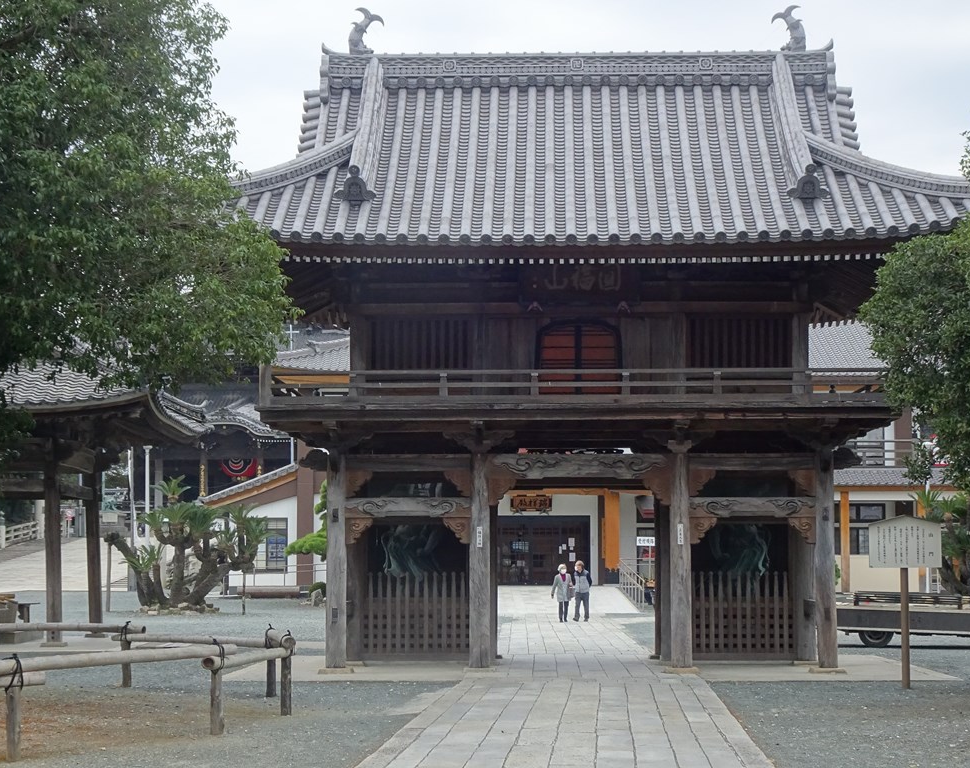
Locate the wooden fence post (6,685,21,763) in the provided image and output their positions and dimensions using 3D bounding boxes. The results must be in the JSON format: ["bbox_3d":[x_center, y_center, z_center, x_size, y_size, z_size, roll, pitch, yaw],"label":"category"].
[{"bbox_3d":[-3.851,2.779,12.631,0.120,0.610,0.120,0,-7,0],"label":"wooden fence post"}]

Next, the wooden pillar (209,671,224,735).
[{"bbox_3d":[-2.519,2.999,14.556,0.120,0.610,0.120,0,-7,0],"label":"wooden pillar"}]

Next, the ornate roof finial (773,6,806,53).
[{"bbox_3d":[5.057,-5.904,25.555,0.581,0.813,0.340,0,-7,2],"label":"ornate roof finial"}]

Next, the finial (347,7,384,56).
[{"bbox_3d":[-1.999,-5.911,25.779,0.597,0.803,0.340,0,-7,2],"label":"finial"}]

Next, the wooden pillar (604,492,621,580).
[{"bbox_3d":[4.768,5.742,57.598,0.520,3.500,0.520,0,-7,0],"label":"wooden pillar"}]

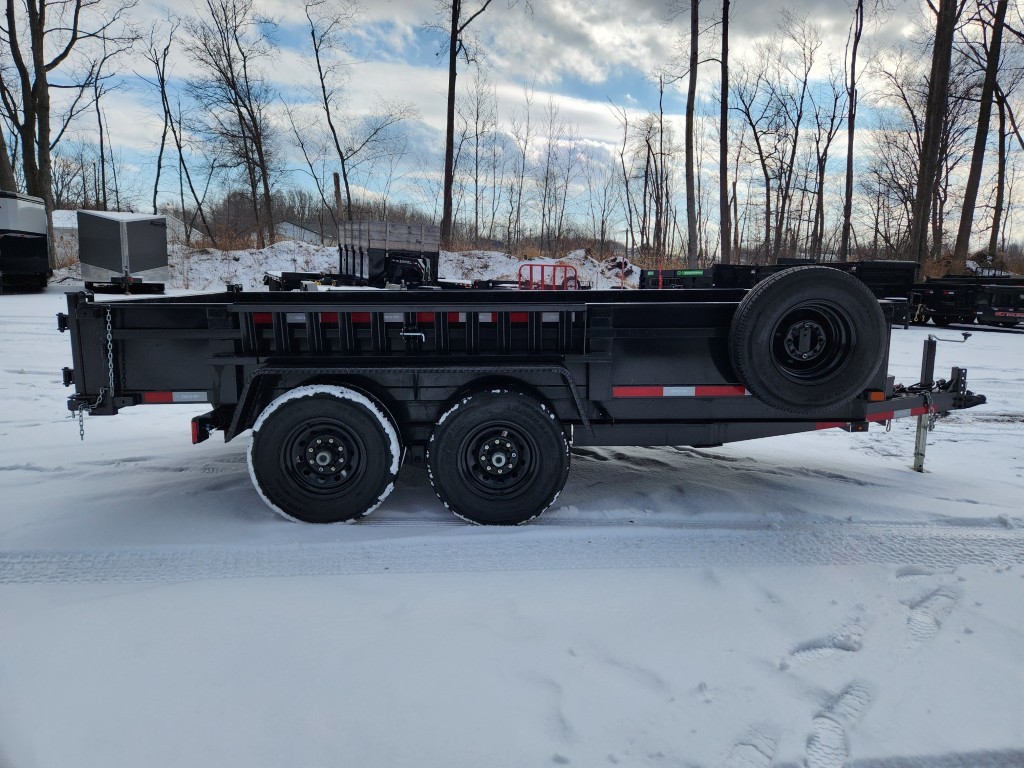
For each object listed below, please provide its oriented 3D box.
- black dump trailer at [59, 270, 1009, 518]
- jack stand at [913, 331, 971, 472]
[{"bbox_3d":[0.545,-0.110,4.857,5.969,1.409,2.676,-1,9,-2],"label":"black dump trailer"},{"bbox_3d":[3.188,0.147,5.046,0.353,1.040,0.121,-1,9,-2],"label":"jack stand"}]

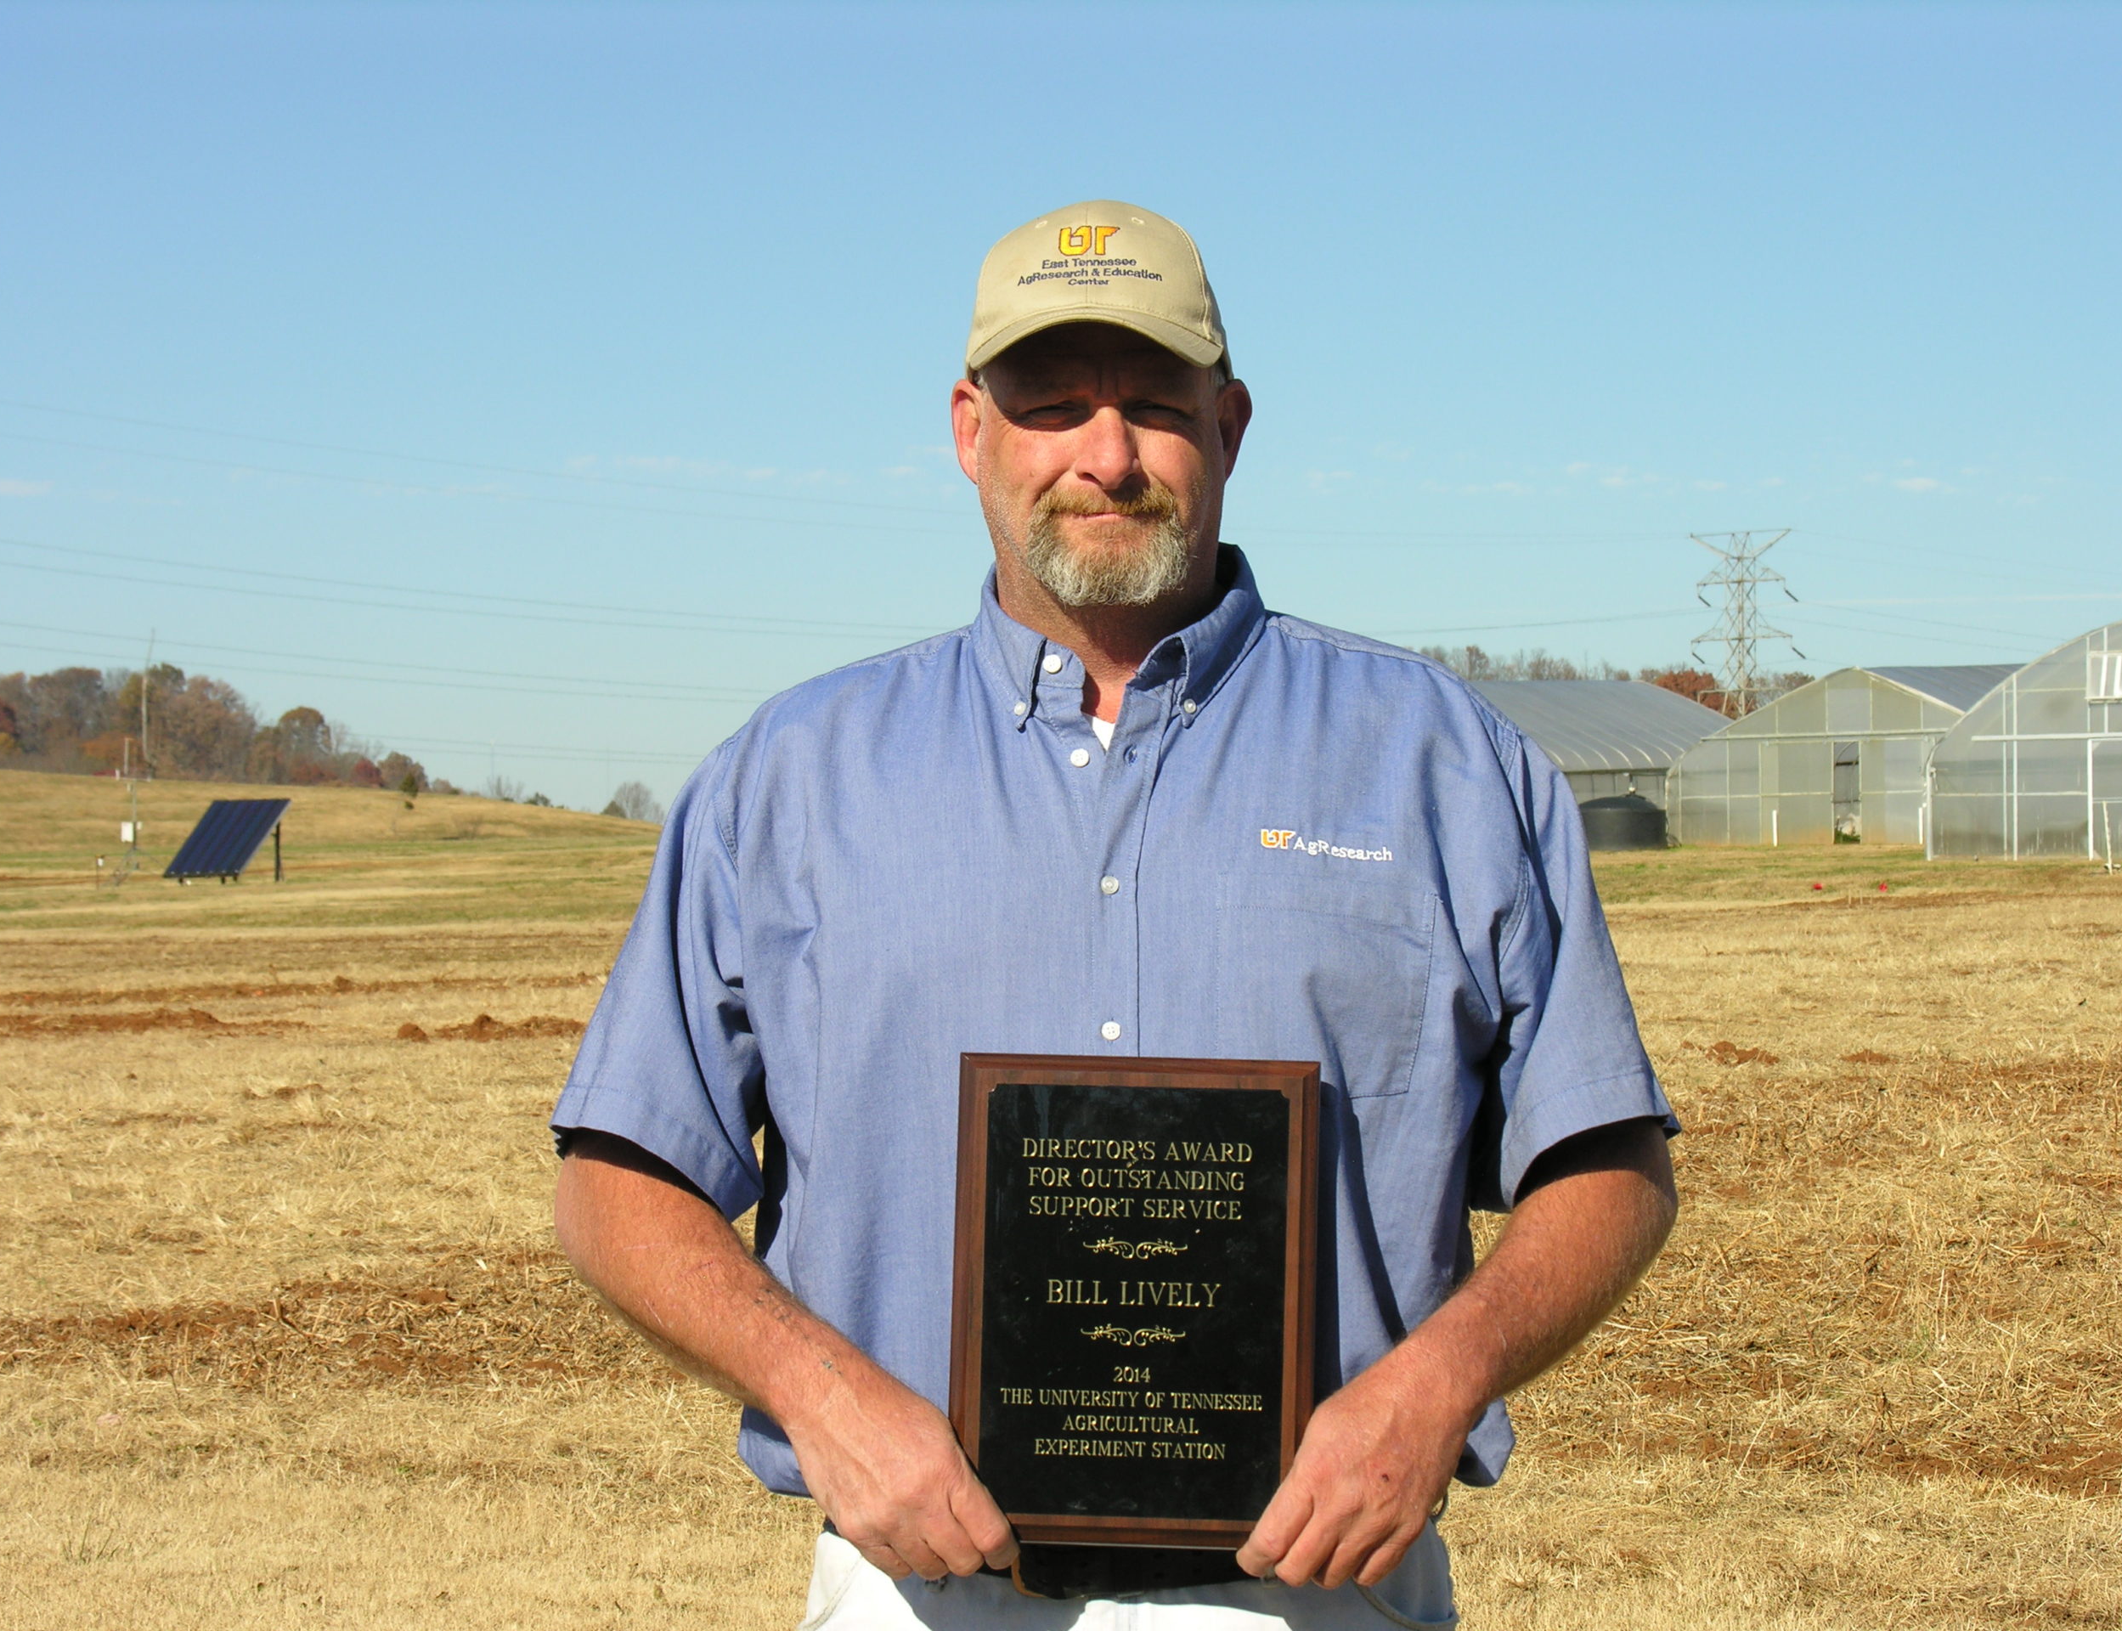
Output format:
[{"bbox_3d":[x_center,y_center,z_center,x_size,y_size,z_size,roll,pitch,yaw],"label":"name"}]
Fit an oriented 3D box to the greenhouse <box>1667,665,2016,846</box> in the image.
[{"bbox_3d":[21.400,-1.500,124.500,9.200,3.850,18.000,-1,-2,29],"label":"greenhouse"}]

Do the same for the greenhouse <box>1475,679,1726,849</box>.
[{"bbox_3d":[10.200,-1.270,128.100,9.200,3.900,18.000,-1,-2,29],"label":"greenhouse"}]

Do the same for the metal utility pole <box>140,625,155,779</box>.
[{"bbox_3d":[-50.750,-6.180,300.000,0.300,8.300,0.300,0,-2,0],"label":"metal utility pole"}]

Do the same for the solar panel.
[{"bbox_3d":[-20.000,0.590,130.000,2.250,1.980,2.100,-1,-2,34],"label":"solar panel"}]

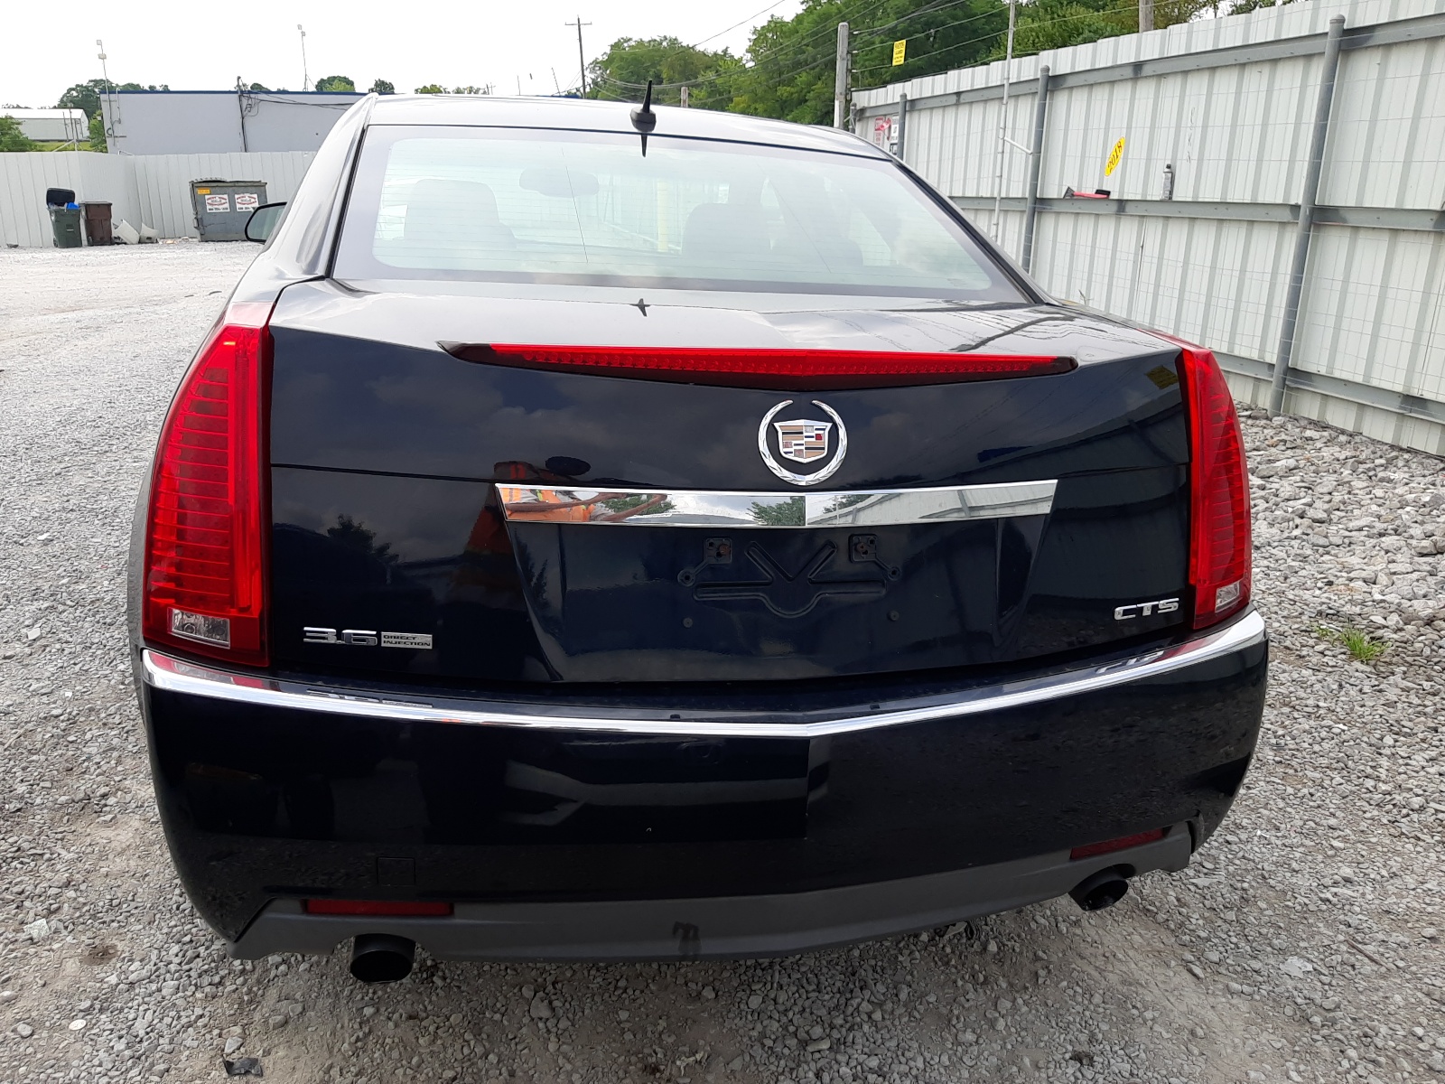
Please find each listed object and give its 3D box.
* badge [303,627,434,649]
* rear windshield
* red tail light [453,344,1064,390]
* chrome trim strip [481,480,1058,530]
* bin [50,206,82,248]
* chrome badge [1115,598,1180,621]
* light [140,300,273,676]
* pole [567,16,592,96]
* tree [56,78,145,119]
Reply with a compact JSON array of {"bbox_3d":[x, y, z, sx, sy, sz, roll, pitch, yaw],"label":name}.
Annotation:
[{"bbox_3d":[-0.435,0.121,1.335,0.164,0.020,0.006,4,1,4],"label":"badge"},{"bbox_3d":[-0.105,-0.705,2.218,1.252,0.086,0.808,-1,38,-13],"label":"rear windshield"},{"bbox_3d":[0.092,-0.228,1.399,0.884,0.057,0.136,-1,17,-13],"label":"red tail light"},{"bbox_3d":[0.099,-0.046,1.379,0.755,0.051,0.073,-1,17,-13],"label":"chrome trim strip"},{"bbox_3d":[-16.123,-7.762,26.546,0.580,1.020,0.680,-15,24,-42],"label":"bin"},{"bbox_3d":[0.624,0.098,1.587,0.137,0.020,0.006,-7,4,-30],"label":"chrome badge"},{"bbox_3d":[-0.664,-0.081,1.393,0.182,0.424,0.263,-1,17,-13],"label":"light"},{"bbox_3d":[-9.370,-29.143,73.811,1.800,12.000,0.300,-1,18,2],"label":"pole"},{"bbox_3d":[-63.203,-42.918,111.284,9.000,8.500,8.000,-8,20,-27],"label":"tree"}]

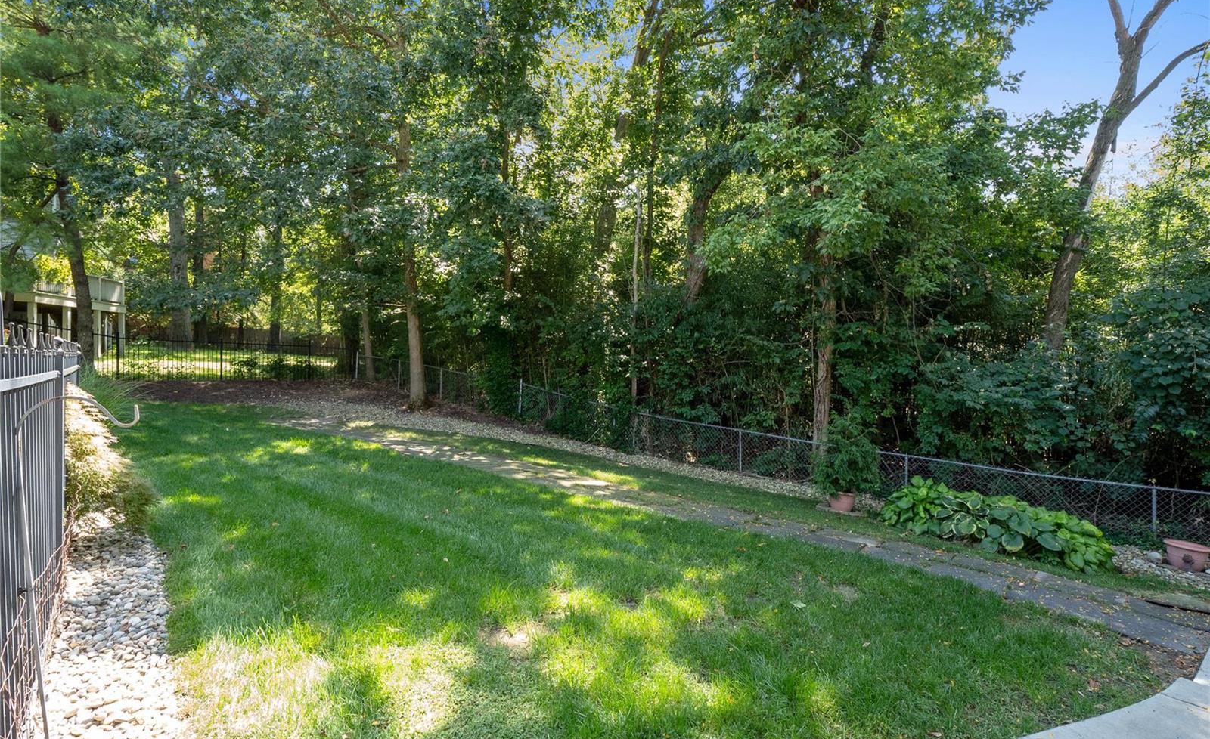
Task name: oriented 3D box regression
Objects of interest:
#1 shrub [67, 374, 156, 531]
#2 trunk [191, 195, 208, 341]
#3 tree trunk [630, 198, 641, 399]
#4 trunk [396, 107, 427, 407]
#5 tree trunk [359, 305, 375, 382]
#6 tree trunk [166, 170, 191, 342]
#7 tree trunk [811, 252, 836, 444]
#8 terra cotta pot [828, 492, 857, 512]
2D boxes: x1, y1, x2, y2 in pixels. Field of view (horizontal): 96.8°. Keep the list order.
[{"bbox_3d":[-4.030,0.650,4.400,0.800,1.100,1.100,0,0,-42],"label":"shrub"},{"bbox_3d":[-19.200,-4.750,25.500,0.680,6.950,0.560,0,0,0],"label":"trunk"},{"bbox_3d":[0.760,-1.550,13.300,0.250,5.400,0.200,0,0,0],"label":"tree trunk"},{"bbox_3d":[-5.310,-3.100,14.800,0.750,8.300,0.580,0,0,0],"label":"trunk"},{"bbox_3d":[-8.250,-0.950,18.700,0.420,2.850,0.320,0,0,0],"label":"tree trunk"},{"bbox_3d":[-17.800,-4.720,22.500,0.900,7.500,0.800,0,0,0],"label":"tree trunk"},{"bbox_3d":[4.340,-0.340,10.700,0.440,4.100,0.360,0,0,0],"label":"tree trunk"},{"bbox_3d":[3.791,2.120,8.600,0.400,0.290,0.400,0,0,0],"label":"terra cotta pot"}]

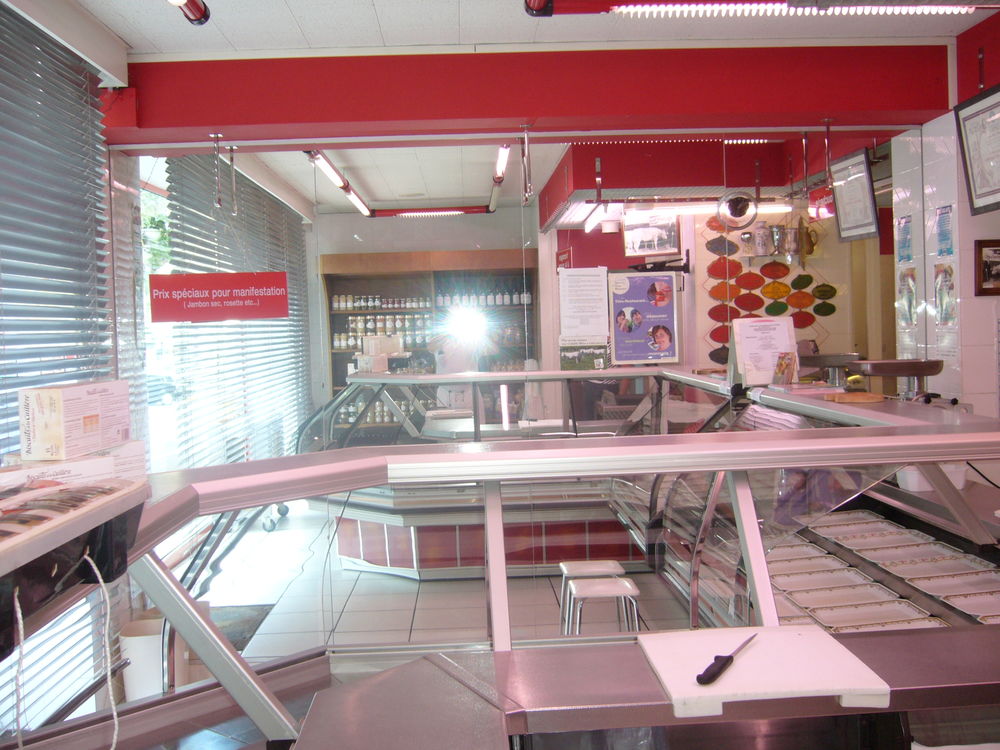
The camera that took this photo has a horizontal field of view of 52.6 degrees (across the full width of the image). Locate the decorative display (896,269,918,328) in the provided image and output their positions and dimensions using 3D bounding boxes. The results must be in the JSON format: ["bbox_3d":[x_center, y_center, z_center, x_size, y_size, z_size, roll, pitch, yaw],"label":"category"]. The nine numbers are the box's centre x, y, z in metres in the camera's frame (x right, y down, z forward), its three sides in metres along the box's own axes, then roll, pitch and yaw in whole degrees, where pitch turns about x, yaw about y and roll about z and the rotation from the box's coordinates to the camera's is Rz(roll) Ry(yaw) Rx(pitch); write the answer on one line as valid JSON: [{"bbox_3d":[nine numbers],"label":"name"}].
[{"bbox_3d":[1.907,-0.361,4.734,0.012,0.268,0.172,-2,3,-2],"label":"decorative display"}]

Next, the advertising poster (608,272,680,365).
[{"bbox_3d":[0.643,-0.251,4.503,0.298,0.405,0.020,-2,3,-2],"label":"advertising poster"}]

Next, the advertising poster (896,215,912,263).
[{"bbox_3d":[1.897,-0.638,4.738,0.012,0.213,0.145,-2,3,-2],"label":"advertising poster"}]

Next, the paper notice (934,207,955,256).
[{"bbox_3d":[1.910,-0.618,4.343,0.012,0.213,0.145,-2,3,-2],"label":"paper notice"}]

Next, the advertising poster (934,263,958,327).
[{"bbox_3d":[1.919,-0.343,4.374,0.015,0.268,0.172,-2,3,-2],"label":"advertising poster"}]

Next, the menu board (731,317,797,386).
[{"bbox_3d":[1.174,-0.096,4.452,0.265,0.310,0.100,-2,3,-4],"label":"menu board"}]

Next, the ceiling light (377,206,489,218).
[{"bbox_3d":[-0.593,-1.431,8.872,1.020,0.070,0.075,-2,3,-2],"label":"ceiling light"}]

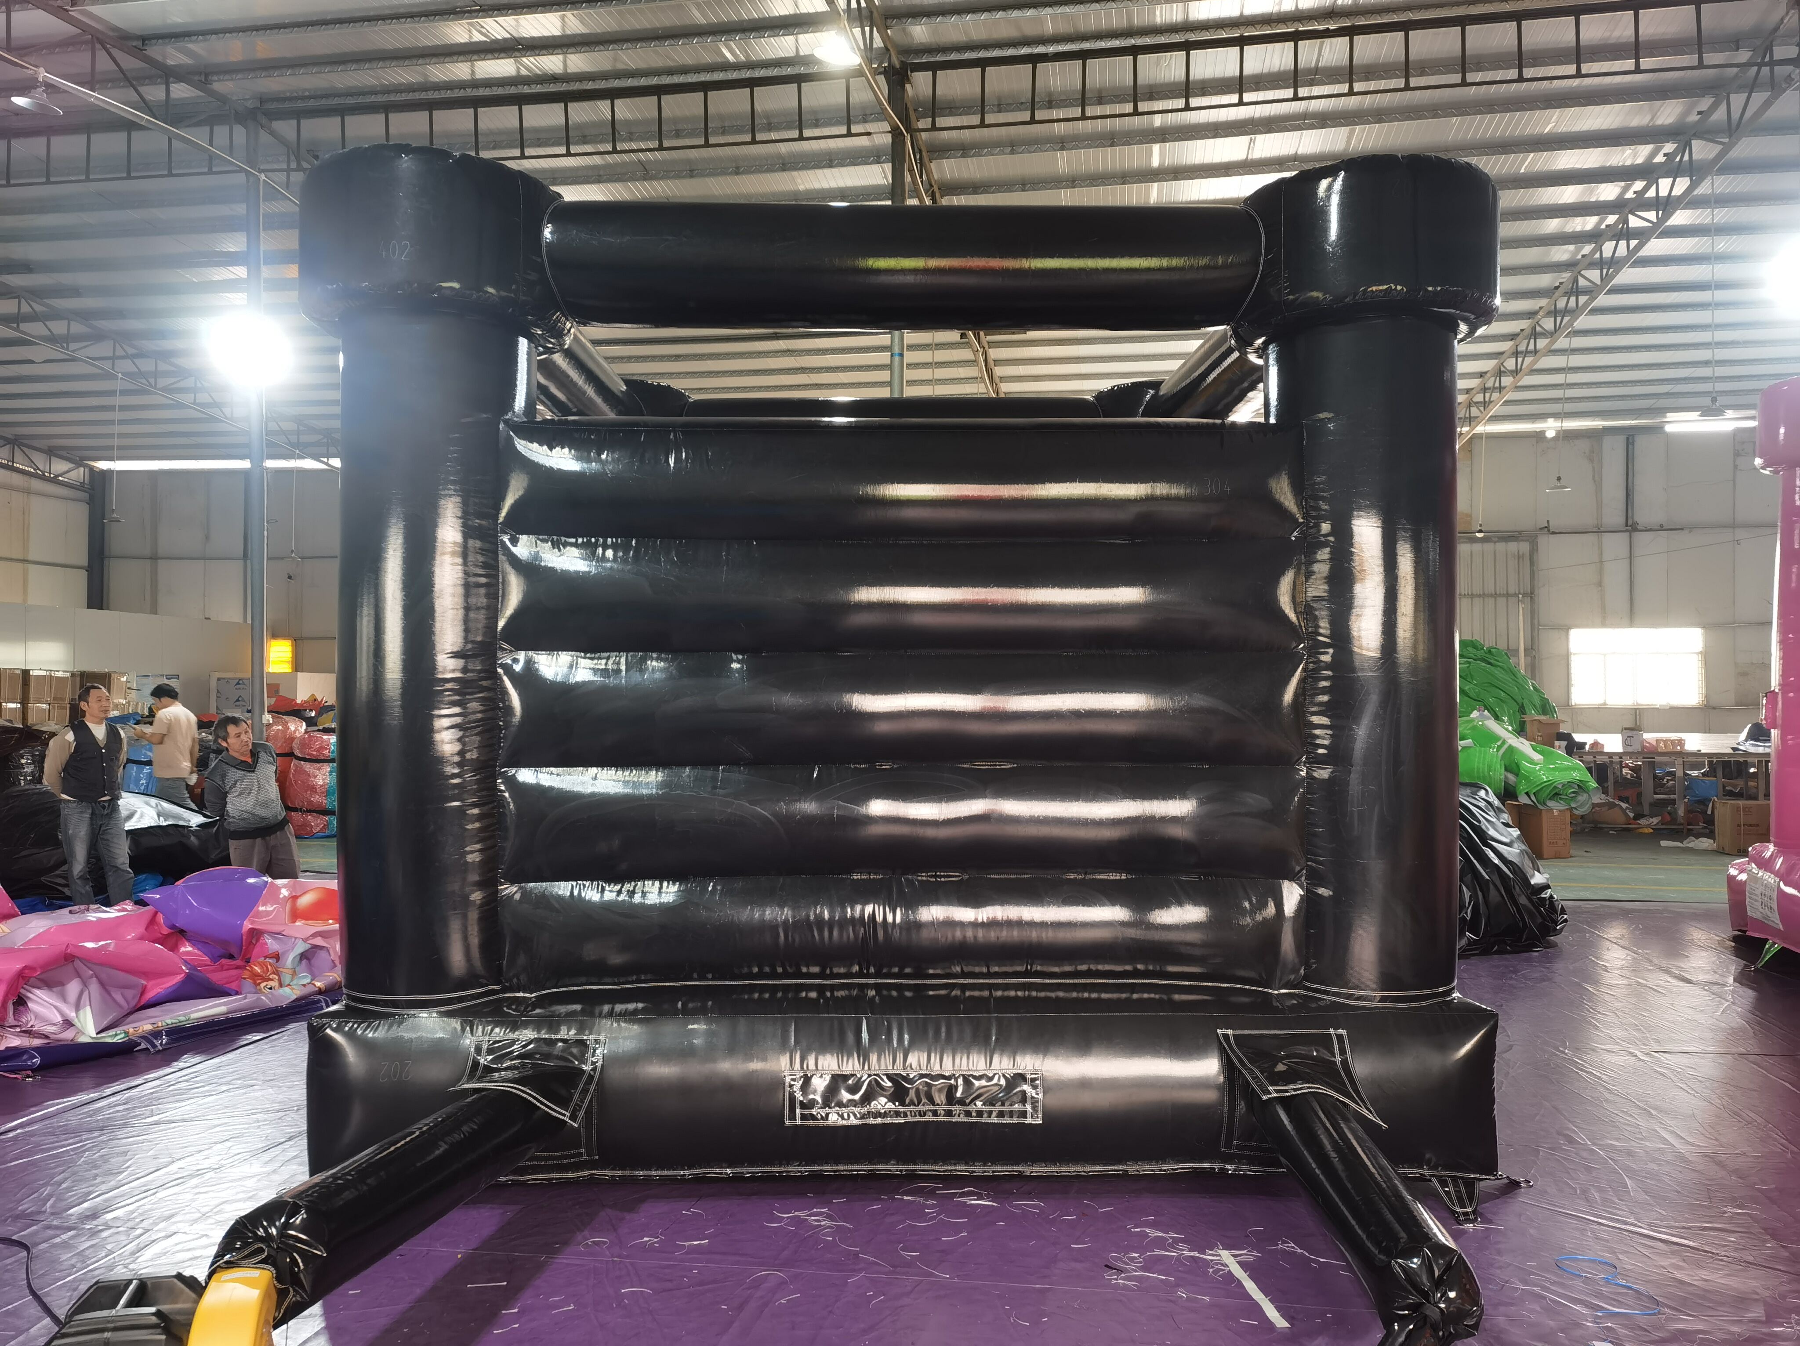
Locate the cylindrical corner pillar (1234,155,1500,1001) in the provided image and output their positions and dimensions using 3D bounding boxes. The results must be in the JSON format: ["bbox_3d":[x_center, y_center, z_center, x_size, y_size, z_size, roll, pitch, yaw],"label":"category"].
[{"bbox_3d":[1.690,-0.300,5.150,0.910,2.870,0.910,0,0,0],"label":"cylindrical corner pillar"}]

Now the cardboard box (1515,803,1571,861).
[{"bbox_3d":[6.100,1.490,13.200,0.310,0.440,0.420,0,0,-3],"label":"cardboard box"}]

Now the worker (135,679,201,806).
[{"bbox_3d":[-6.030,0.900,11.500,0.460,1.650,0.500,0,0,22],"label":"worker"}]

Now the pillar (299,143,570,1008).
[{"bbox_3d":[-1.655,-0.305,5.080,0.920,2.880,0.920,0,0,0],"label":"pillar"}]

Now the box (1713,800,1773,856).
[{"bbox_3d":[8.050,1.465,13.350,0.460,0.490,0.380,0,0,7],"label":"box"}]

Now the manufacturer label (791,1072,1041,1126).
[{"bbox_3d":[0.044,1.413,4.670,0.850,0.185,0.020,0,0,0],"label":"manufacturer label"}]

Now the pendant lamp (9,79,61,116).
[{"bbox_3d":[-6.093,-4.061,9.900,0.330,0.210,0.330,0,0,0],"label":"pendant lamp"}]

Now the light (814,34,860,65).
[{"bbox_3d":[-0.433,-4.264,9.600,0.320,0.200,0.320,0,0,0],"label":"light"}]

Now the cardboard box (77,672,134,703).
[{"bbox_3d":[-8.341,0.155,14.700,0.420,0.340,0.380,0,0,6],"label":"cardboard box"}]

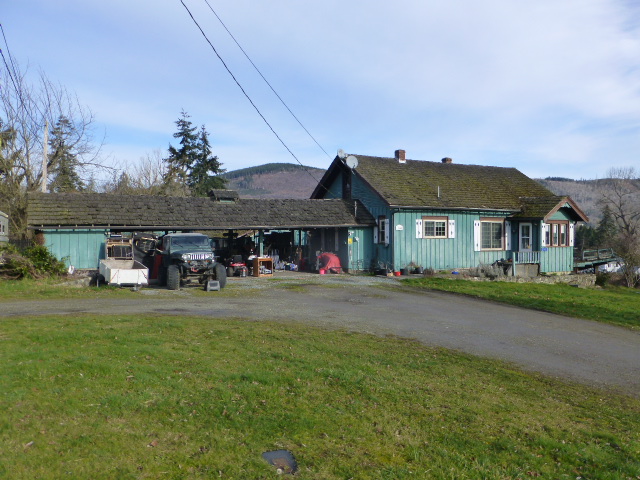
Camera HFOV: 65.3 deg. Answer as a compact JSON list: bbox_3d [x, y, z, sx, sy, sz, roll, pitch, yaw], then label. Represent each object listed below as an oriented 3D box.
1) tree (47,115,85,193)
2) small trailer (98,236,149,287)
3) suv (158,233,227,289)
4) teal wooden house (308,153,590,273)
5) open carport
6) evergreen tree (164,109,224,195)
[{"bbox_3d":[-25.400,-5.300,50.000,4.800,14.200,4.800,0,0,0],"label":"tree"},{"bbox_3d":[-7.100,0.810,18.000,1.600,1.650,2.800,0,0,-26],"label":"small trailer"},{"bbox_3d":[-4.790,0.730,18.300,1.920,1.980,3.950,0,0,-25],"label":"suv"},{"bbox_3d":[7.728,-1.745,29.189,13.475,6.566,11.760,0,0,-26],"label":"teal wooden house"},{"bbox_3d":[-5.006,-0.288,23.973,15.246,3.712,5.395,0,0,-26],"label":"open carport"},{"bbox_3d":[-12.600,-5.600,50.000,6.800,14.700,6.600,0,0,0],"label":"evergreen tree"}]

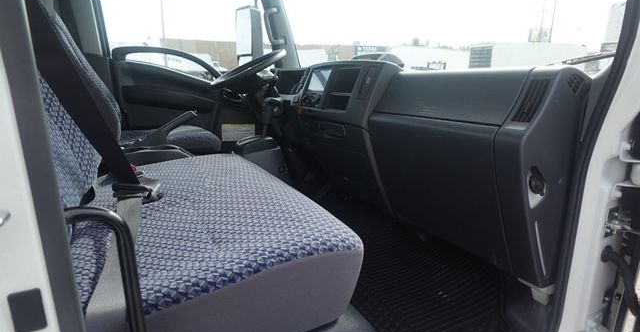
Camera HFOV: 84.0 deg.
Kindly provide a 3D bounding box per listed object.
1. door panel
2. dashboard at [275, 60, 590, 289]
[{"bbox_3d":[-0.739,-0.312,2.173,0.900,0.700,0.120,-6,15,-29],"label":"door panel"},{"bbox_3d":[0.195,-0.158,1.702,0.370,0.620,1.720,-6,15,-29],"label":"dashboard"}]

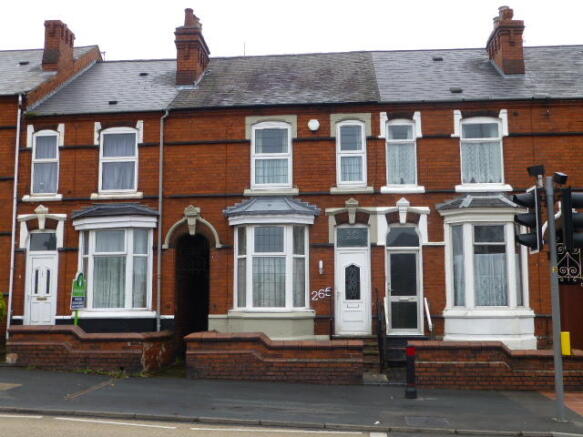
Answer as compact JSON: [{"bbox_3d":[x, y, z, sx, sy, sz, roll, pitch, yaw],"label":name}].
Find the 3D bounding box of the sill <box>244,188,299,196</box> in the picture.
[{"bbox_3d":[-0.475,-0.625,16.140,1.310,0.170,0.200,-1,-7,6],"label":"sill"}]

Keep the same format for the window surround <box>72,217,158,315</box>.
[{"bbox_3d":[-4.537,1.221,16.466,2.230,2.470,0.670,-1,-7,5],"label":"window surround"}]

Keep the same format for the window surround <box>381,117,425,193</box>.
[{"bbox_3d":[2.687,-1.515,15.950,1.049,1.871,0.200,-1,-7,6],"label":"window surround"}]

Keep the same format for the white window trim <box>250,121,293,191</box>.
[{"bbox_3d":[-0.483,-1.566,16.342,1.042,1.734,0.120,-1,-7,6],"label":"white window trim"}]

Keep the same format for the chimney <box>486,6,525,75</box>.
[{"bbox_3d":[6.162,-4.896,18.928,0.670,2.160,1.840,-1,-7,5],"label":"chimney"}]

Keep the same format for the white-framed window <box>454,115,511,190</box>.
[{"bbox_3d":[4.574,-1.551,15.762,1.326,1.910,0.200,-1,-7,6],"label":"white-framed window"}]

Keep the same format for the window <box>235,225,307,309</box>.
[{"bbox_3d":[-0.471,1.144,15.695,1.772,1.993,0.470,-1,-7,6],"label":"window"}]

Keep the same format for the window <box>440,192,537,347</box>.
[{"bbox_3d":[4.487,1.230,15.141,2.100,3.593,0.600,-1,-7,6],"label":"window"}]

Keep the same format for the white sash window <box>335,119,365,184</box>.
[{"bbox_3d":[1.444,-1.555,15.806,0.718,1.629,0.100,-1,-7,5],"label":"white sash window"}]

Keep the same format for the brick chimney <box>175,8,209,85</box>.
[{"bbox_3d":[-2.935,-4.882,19.778,0.740,2.430,1.800,-1,-7,5],"label":"brick chimney"}]

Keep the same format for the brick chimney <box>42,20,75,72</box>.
[{"bbox_3d":[-6.992,-5.005,19.800,0.520,1.570,1.120,-1,-7,5],"label":"brick chimney"}]

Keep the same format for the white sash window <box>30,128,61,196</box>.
[{"bbox_3d":[-6.237,-1.410,16.681,0.715,1.702,0.120,-1,-7,5],"label":"white sash window"}]

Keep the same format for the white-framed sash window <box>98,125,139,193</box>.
[{"bbox_3d":[-4.388,-1.496,16.732,1.049,1.711,0.120,-1,-7,6],"label":"white-framed sash window"}]

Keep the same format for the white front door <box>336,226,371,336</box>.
[{"bbox_3d":[1.527,1.529,16.284,0.870,2.680,0.120,-1,-7,5],"label":"white front door"}]

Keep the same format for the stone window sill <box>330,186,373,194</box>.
[{"bbox_3d":[1.520,-0.676,16.462,1.060,0.160,0.200,-1,-7,5],"label":"stone window sill"}]

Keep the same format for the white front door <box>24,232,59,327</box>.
[{"bbox_3d":[-6.426,1.635,16.998,0.820,2.520,0.120,-1,-7,5],"label":"white front door"}]

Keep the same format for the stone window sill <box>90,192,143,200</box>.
[{"bbox_3d":[-4.360,-0.541,16.526,1.310,0.170,0.200,-1,-7,6],"label":"stone window sill"}]

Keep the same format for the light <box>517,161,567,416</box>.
[{"bbox_3d":[3.830,1.109,10.208,0.580,3.903,0.450,-1,-7,6],"label":"light"}]

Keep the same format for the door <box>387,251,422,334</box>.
[{"bbox_3d":[2.689,1.753,15.623,0.855,2.003,0.100,-1,-7,6],"label":"door"}]

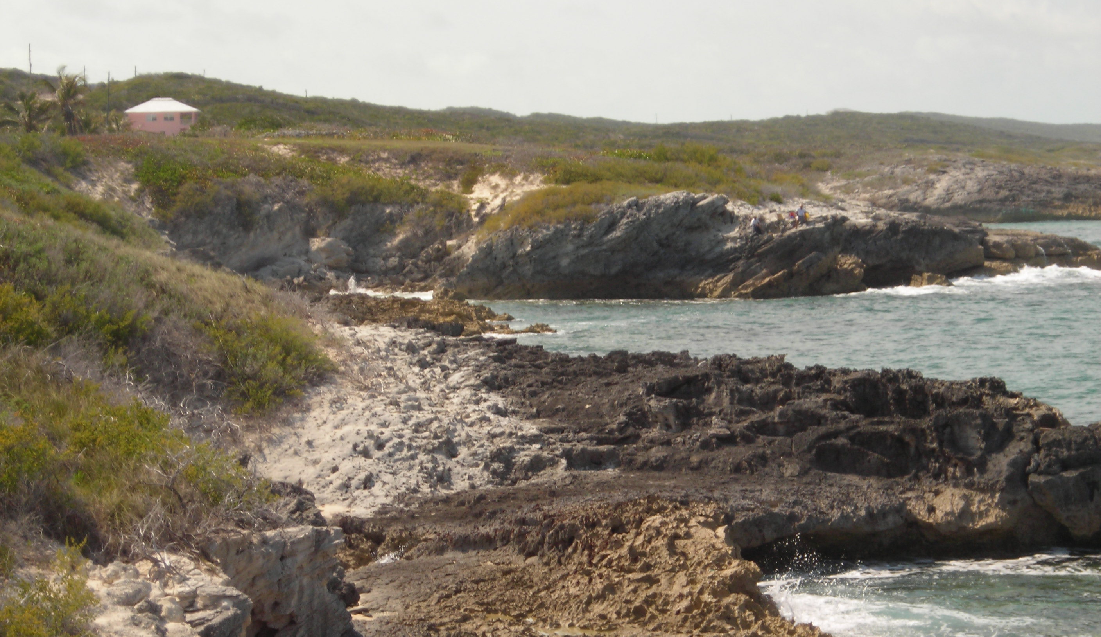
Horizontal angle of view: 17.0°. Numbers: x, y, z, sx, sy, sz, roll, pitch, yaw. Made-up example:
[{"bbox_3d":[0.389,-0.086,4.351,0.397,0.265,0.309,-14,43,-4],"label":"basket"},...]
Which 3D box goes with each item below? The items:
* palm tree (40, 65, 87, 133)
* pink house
[{"bbox_3d":[-68.017,-30.377,515.000,6.400,9.500,6.300,0,3,-7],"label":"palm tree"},{"bbox_3d":[-57.932,-30.069,550.000,11.100,5.600,9.800,0,3,-3],"label":"pink house"}]

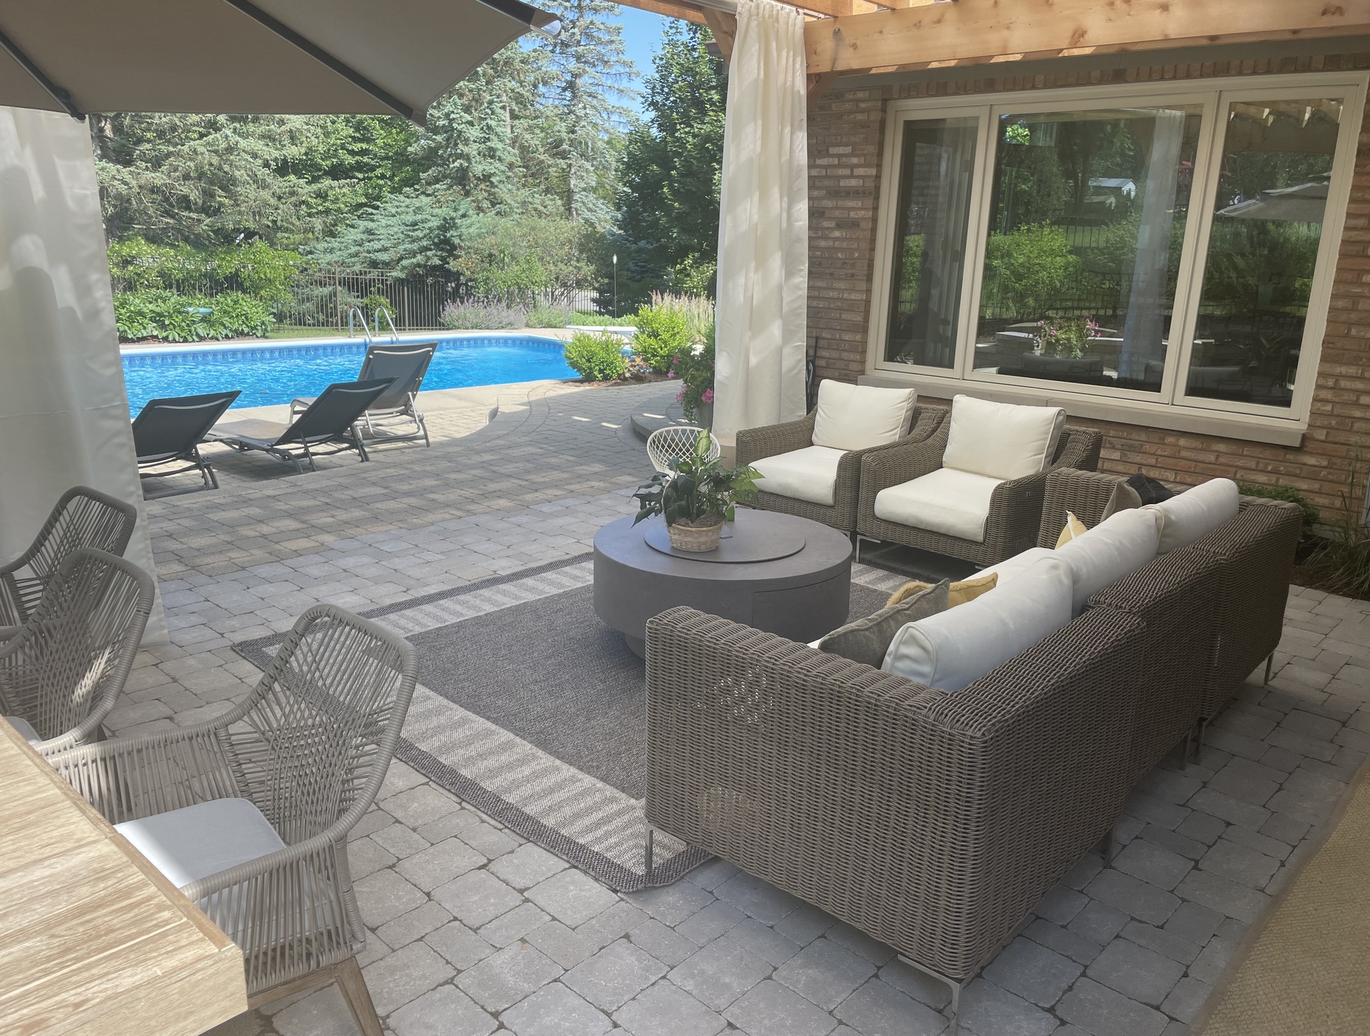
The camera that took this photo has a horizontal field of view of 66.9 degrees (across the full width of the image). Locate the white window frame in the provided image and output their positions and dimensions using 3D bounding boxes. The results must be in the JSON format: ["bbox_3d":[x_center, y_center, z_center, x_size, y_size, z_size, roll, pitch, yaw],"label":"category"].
[{"bbox_3d":[2.393,-1.652,6.379,2.819,1.842,0.140,15,20,40],"label":"white window frame"}]

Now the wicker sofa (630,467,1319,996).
[{"bbox_3d":[1.045,0.377,3.180,0.890,0.740,2.520,14,20,39],"label":"wicker sofa"}]

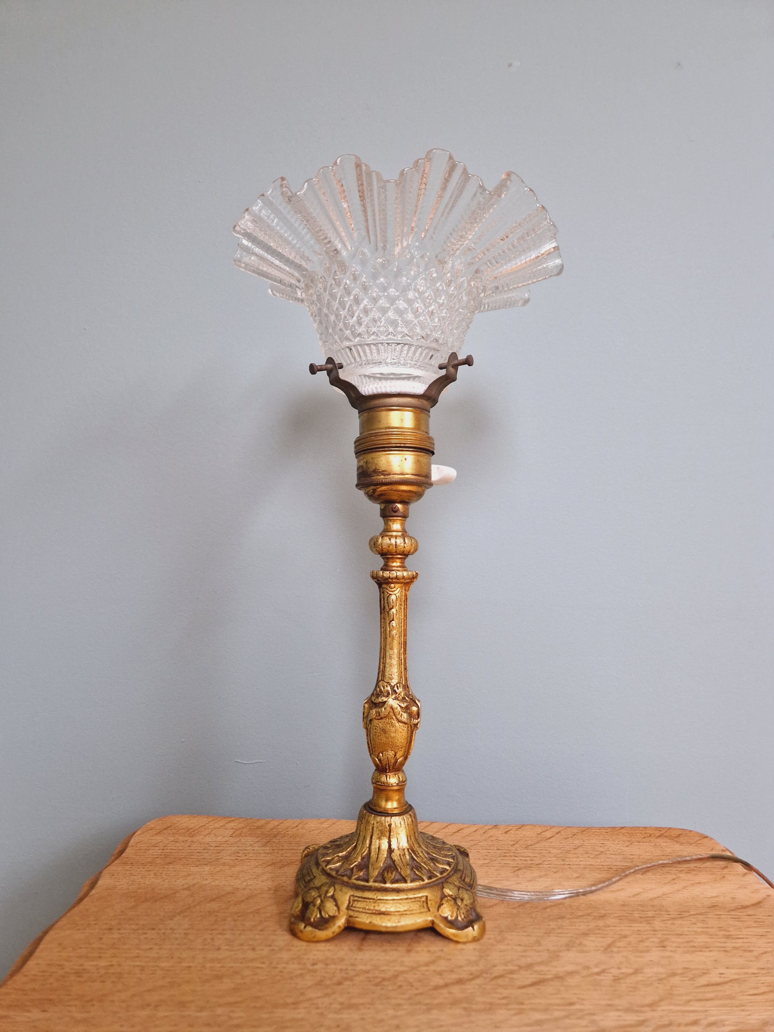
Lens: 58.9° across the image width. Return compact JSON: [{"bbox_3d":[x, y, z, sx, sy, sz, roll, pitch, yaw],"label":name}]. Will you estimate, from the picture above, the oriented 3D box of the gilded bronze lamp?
[{"bbox_3d":[0.003,0.027,0.388,0.185,0.370,0.185,1,-4,0],"label":"gilded bronze lamp"}]

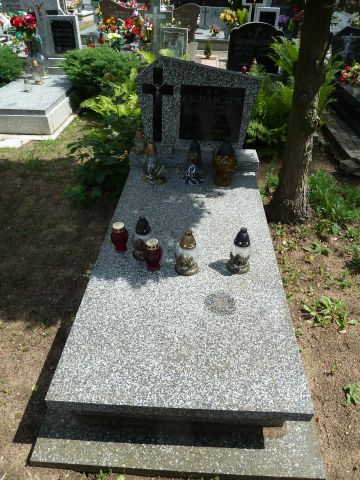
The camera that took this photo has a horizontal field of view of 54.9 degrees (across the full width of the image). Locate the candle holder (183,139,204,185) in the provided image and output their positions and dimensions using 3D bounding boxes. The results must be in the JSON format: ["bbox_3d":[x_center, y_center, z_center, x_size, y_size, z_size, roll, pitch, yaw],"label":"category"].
[{"bbox_3d":[0.101,-0.509,2.257,0.135,0.281,0.125,2,38,2],"label":"candle holder"}]

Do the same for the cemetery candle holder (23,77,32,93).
[{"bbox_3d":[-1.810,-1.849,4.125,0.110,0.147,0.110,2,38,2],"label":"cemetery candle holder"}]

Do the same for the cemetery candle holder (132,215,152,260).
[{"bbox_3d":[-0.187,-0.019,1.695,0.108,0.229,0.108,2,38,2],"label":"cemetery candle holder"}]

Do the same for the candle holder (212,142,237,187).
[{"bbox_3d":[0.297,-0.488,2.228,0.155,0.289,0.155,2,38,2],"label":"candle holder"}]

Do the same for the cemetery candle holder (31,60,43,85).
[{"bbox_3d":[-2.082,-2.440,5.048,0.140,0.301,0.140,2,37,3],"label":"cemetery candle holder"}]

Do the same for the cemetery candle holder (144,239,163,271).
[{"bbox_3d":[-0.125,0.073,1.644,0.085,0.153,0.085,2,38,2],"label":"cemetery candle holder"}]

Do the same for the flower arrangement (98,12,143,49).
[{"bbox_3d":[-1.301,-4.564,7.579,0.850,0.668,0.450,2,37,3],"label":"flower arrangement"}]

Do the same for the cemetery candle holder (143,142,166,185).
[{"bbox_3d":[-0.168,-0.516,2.341,0.145,0.275,0.135,1,39,3],"label":"cemetery candle holder"}]

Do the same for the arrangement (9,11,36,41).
[{"bbox_3d":[-1.963,-2.662,4.327,0.330,0.320,0.260,2,38,2],"label":"arrangement"}]

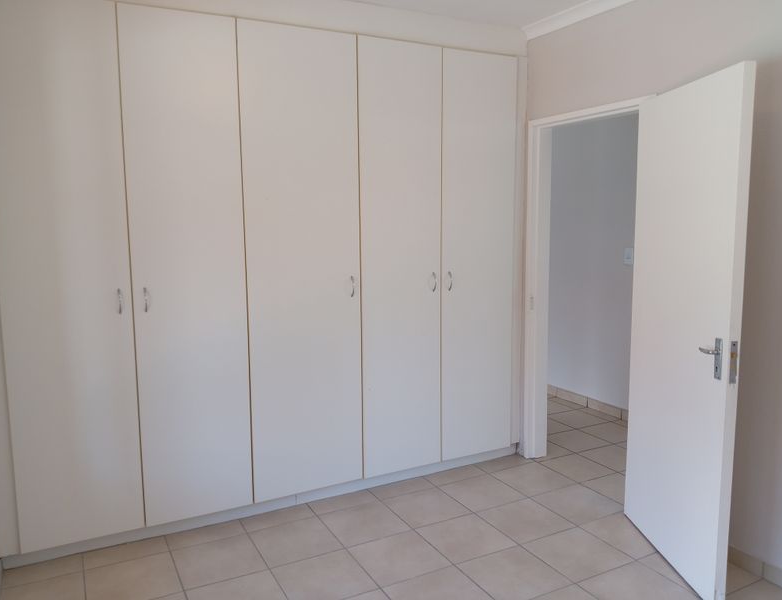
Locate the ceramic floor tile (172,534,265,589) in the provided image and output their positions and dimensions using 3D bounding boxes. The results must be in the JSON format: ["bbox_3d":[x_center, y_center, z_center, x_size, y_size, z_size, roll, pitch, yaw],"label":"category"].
[{"bbox_3d":[-0.763,1.157,2.769,0.350,0.010,0.350,-4,8,-28],"label":"ceramic floor tile"}]

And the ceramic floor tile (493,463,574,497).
[{"bbox_3d":[0.816,1.039,3.593,0.350,0.010,0.350,-4,8,-28],"label":"ceramic floor tile"}]

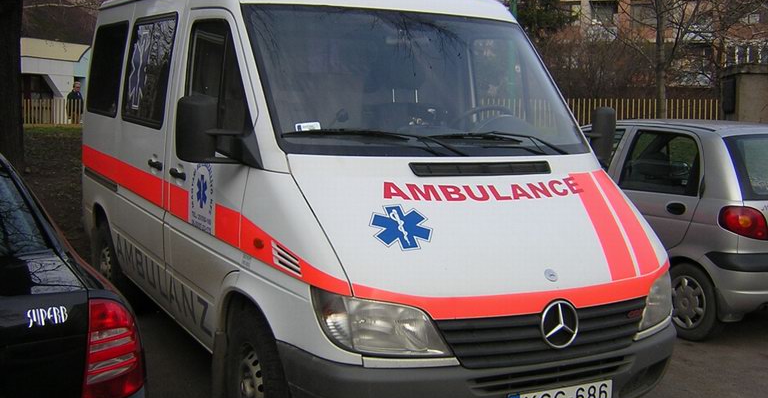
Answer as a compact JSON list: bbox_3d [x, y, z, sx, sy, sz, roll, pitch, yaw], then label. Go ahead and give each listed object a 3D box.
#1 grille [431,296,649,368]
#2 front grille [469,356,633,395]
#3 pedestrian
[{"bbox_3d":[0.674,0.528,3.183,1.063,0.233,0.132,-2,8,-28],"label":"grille"},{"bbox_3d":[0.688,0.689,3.166,0.810,0.076,0.081,-2,8,-28],"label":"front grille"},{"bbox_3d":[-9.474,-2.754,24.587,0.520,1.740,0.320,0,6,-18],"label":"pedestrian"}]

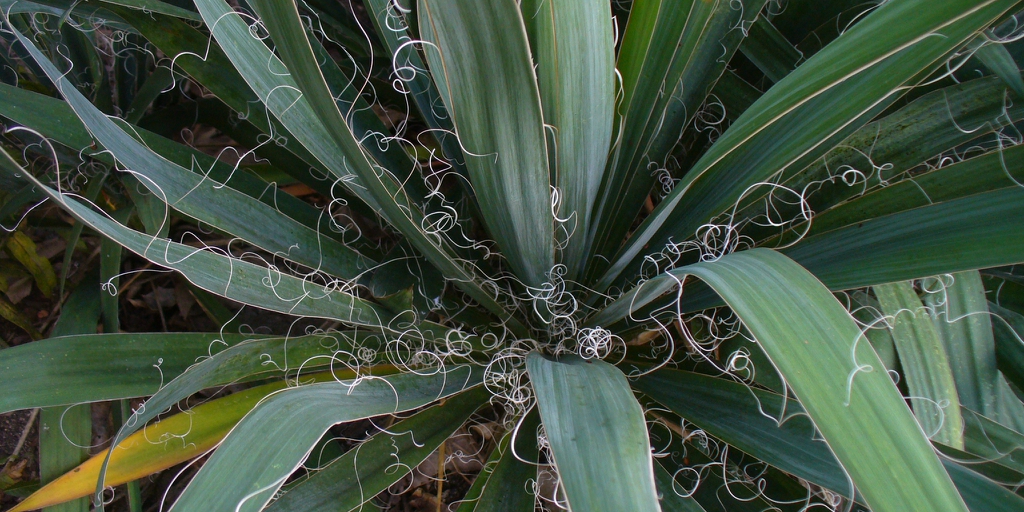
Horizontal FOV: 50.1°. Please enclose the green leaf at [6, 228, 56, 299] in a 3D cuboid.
[{"bbox_3d":[-0.393,0.006,0.900,0.022,0.014,0.078,-29,54,-23],"label":"green leaf"}]

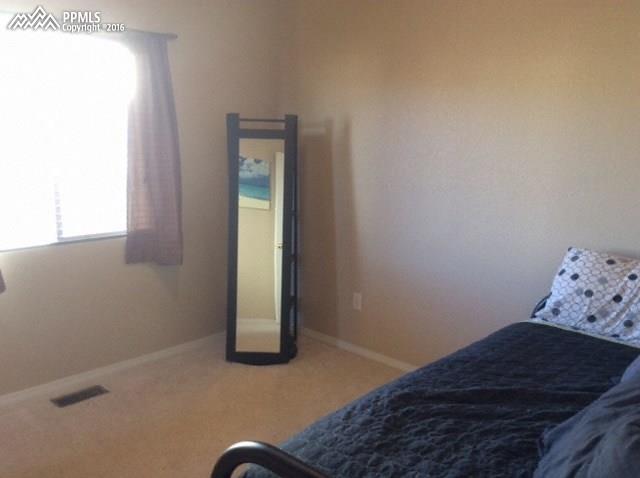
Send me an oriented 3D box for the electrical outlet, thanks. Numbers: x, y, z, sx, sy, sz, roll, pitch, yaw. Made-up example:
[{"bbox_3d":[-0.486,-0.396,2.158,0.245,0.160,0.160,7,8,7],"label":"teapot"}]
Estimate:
[{"bbox_3d":[0.254,0.433,4.043,0.072,0.116,0.010,10,14,42],"label":"electrical outlet"}]

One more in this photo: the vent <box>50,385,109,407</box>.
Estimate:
[{"bbox_3d":[-1.376,0.900,3.400,0.136,0.012,0.286,10,14,42],"label":"vent"}]

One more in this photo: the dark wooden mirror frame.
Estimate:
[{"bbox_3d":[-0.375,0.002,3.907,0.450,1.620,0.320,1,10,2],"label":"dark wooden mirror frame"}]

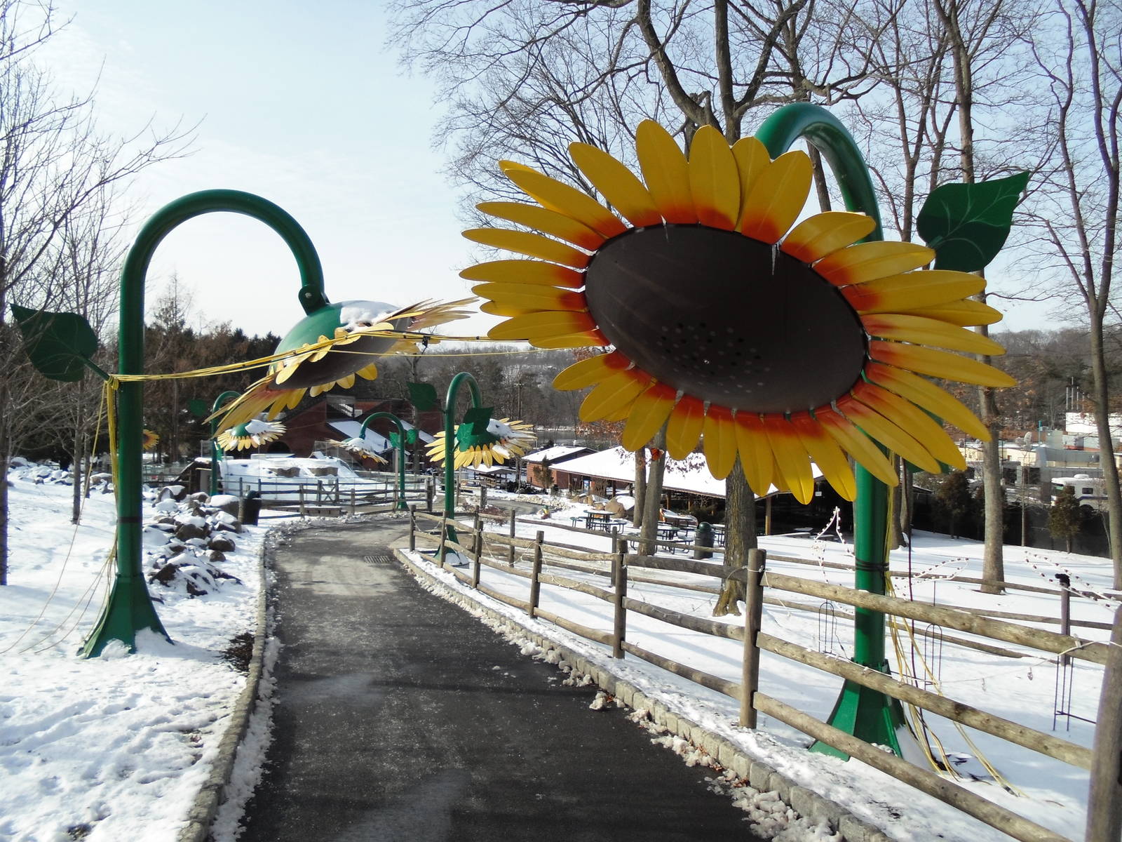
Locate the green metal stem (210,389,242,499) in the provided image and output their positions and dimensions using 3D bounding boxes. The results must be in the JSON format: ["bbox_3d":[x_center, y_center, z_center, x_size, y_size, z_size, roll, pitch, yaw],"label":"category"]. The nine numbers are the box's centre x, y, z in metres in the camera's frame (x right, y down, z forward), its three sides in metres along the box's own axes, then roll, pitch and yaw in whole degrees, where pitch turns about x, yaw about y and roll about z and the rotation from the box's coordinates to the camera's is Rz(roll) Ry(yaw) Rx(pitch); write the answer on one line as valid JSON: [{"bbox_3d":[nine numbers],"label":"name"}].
[{"bbox_3d":[-12.654,0.972,32.133,0.850,4.250,2.235,0,0,24],"label":"green metal stem"}]

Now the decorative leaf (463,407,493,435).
[{"bbox_3d":[-1.868,-0.010,18.900,0.700,0.630,0.130,0,0,-6],"label":"decorative leaf"}]

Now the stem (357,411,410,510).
[{"bbox_3d":[-7.327,1.753,35.286,2.235,4.250,0.850,0,0,-18],"label":"stem"}]

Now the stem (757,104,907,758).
[{"bbox_3d":[1.706,0.138,5.385,0.850,4.250,2.235,0,0,42],"label":"stem"}]

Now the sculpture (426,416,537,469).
[{"bbox_3d":[-1.953,0.529,20.750,2.700,0.650,2.700,0,21,16],"label":"sculpture"}]

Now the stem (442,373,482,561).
[{"bbox_3d":[-2.299,0.999,19.616,0.850,4.250,2.235,0,0,16],"label":"stem"}]

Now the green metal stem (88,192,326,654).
[{"bbox_3d":[-3.257,0.002,7.750,2.235,4.250,0.850,0,0,0],"label":"green metal stem"}]

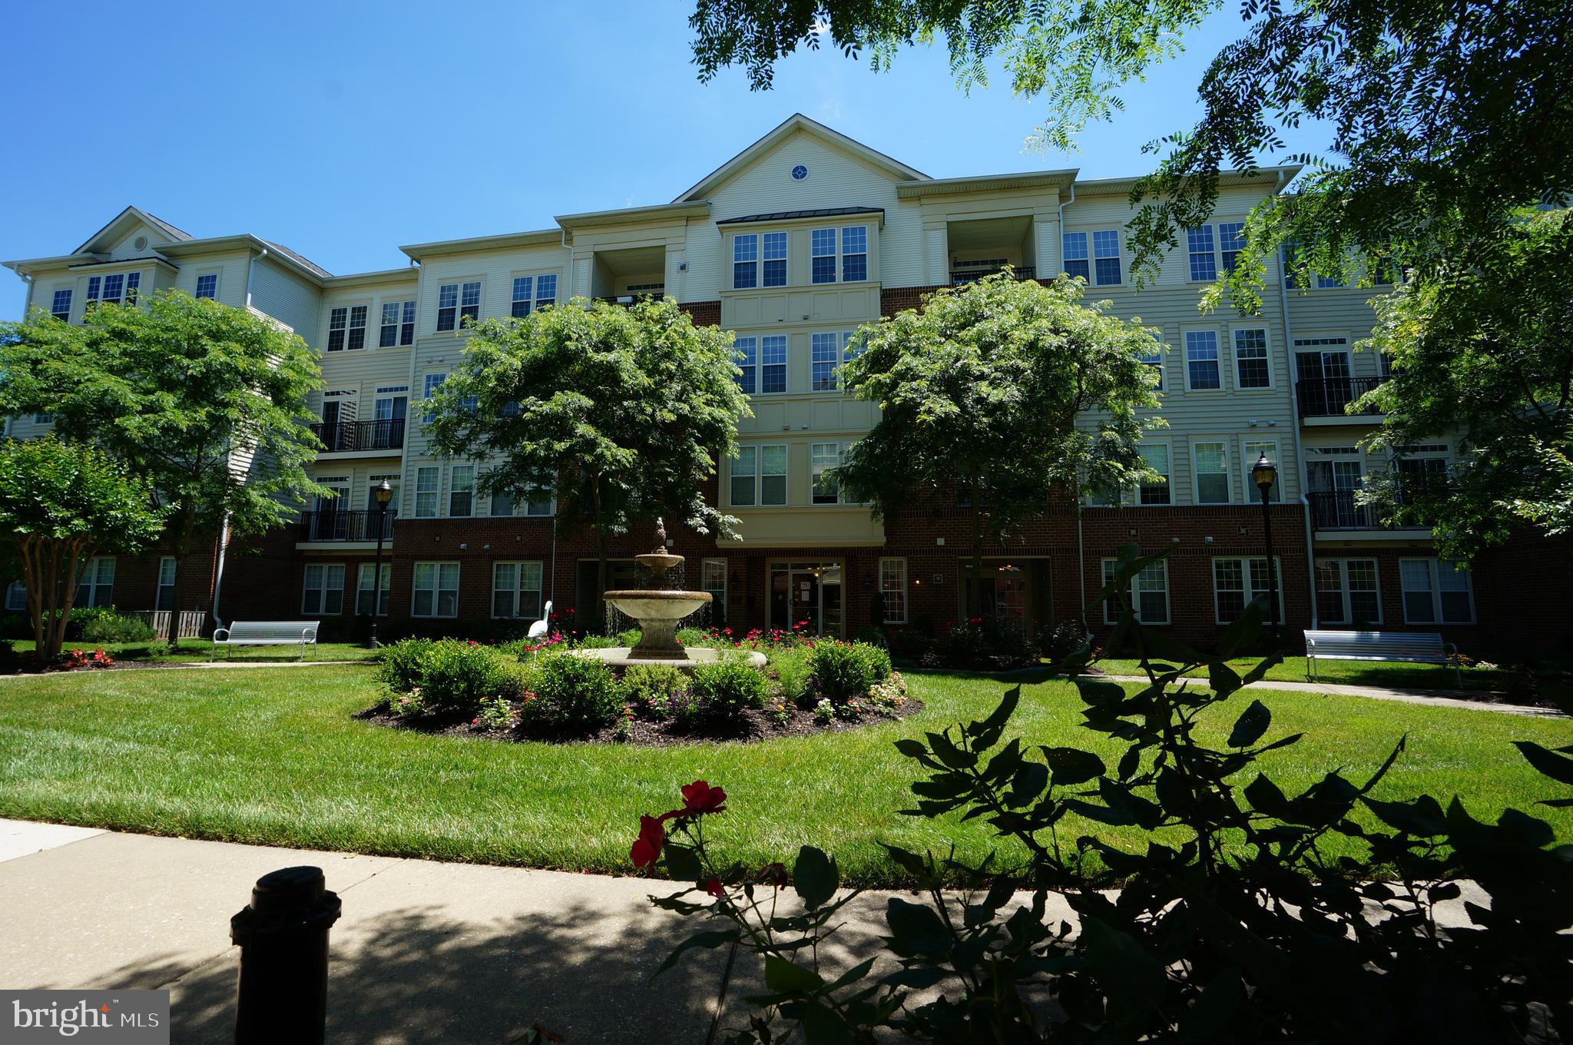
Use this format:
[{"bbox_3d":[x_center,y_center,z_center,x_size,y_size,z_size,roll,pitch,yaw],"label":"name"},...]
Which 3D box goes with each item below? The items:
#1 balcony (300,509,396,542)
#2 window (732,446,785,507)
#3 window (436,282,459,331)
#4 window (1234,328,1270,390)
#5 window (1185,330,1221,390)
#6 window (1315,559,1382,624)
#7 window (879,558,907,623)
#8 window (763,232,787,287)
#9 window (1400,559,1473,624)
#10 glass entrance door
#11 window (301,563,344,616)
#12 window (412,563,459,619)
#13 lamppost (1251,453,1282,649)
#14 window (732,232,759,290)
[{"bbox_3d":[-14.573,0.367,22.794,3.660,1.240,1.880,-1,-6,8],"label":"balcony"},{"bbox_3d":[-0.761,-1.306,18.256,1.578,1.711,0.120,-1,-6,8],"label":"window"},{"bbox_3d":[-11.285,-7.137,21.862,0.734,1.662,0.120,-1,-7,9],"label":"window"},{"bbox_3d":[12.779,-4.478,17.934,0.784,1.662,0.120,-1,-6,8],"label":"window"},{"bbox_3d":[11.535,-4.463,18.105,0.802,1.662,0.120,-1,-6,8],"label":"window"},{"bbox_3d":[15.353,1.891,17.951,1.585,1.800,0.120,-1,-7,9],"label":"window"},{"bbox_3d":[2.913,1.835,17.675,0.731,1.783,0.120,-1,-7,9],"label":"window"},{"bbox_3d":[-0.321,-7.660,19.146,0.725,1.678,0.120,-1,-7,9],"label":"window"},{"bbox_3d":[17.050,1.805,17.168,1.676,1.730,0.120,-1,-7,9],"label":"window"},{"bbox_3d":[0.547,2.235,18.048,2.146,2.400,0.120,-1,-7,9],"label":"glass entrance door"},{"bbox_3d":[-16.177,2.351,22.905,1.586,1.775,0.120,-1,-7,9],"label":"window"},{"bbox_3d":[-11.239,2.161,21.034,1.625,1.799,0.120,-1,-7,9],"label":"window"},{"bbox_3d":[10.792,0.768,14.647,0.420,4.690,0.420,-1,-6,8],"label":"lamppost"},{"bbox_3d":[-1.171,-7.520,18.935,0.735,1.694,0.120,-1,-7,9],"label":"window"}]

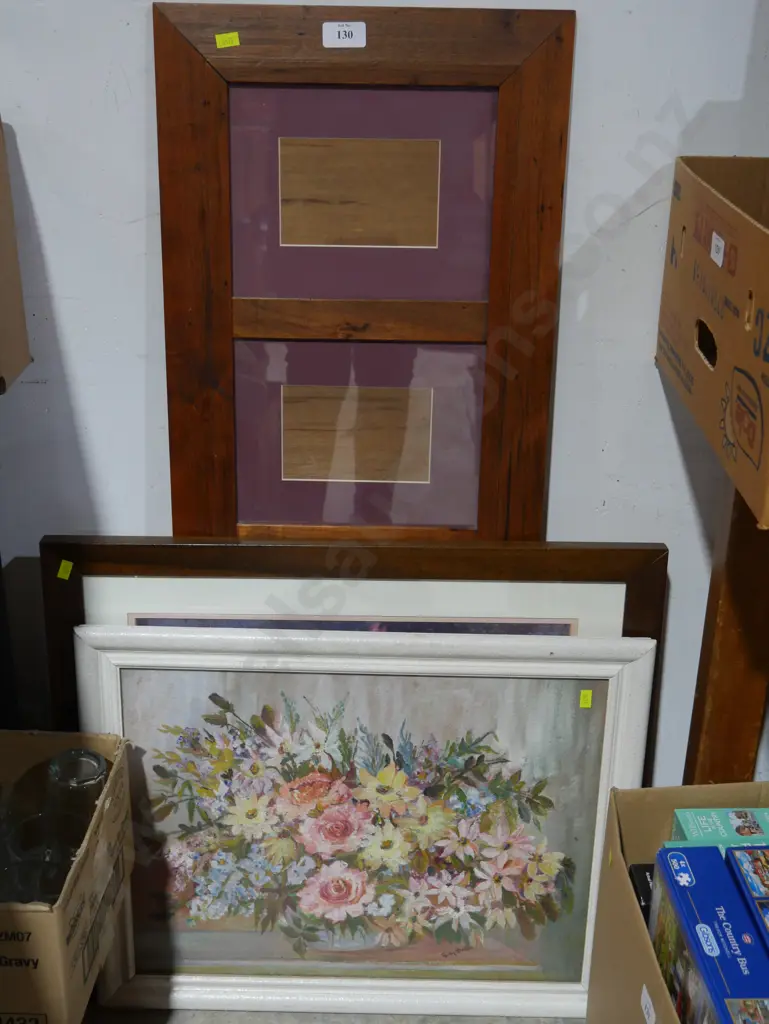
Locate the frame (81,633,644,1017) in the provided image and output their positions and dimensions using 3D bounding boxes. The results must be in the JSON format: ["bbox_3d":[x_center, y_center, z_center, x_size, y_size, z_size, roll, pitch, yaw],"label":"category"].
[{"bbox_3d":[-0.024,0.345,1.398,0.588,0.470,0.027,1,19,0],"label":"frame"}]

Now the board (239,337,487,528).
[{"bbox_3d":[-0.025,-0.076,1.299,0.248,0.196,0.006,1,19,0],"label":"board"}]

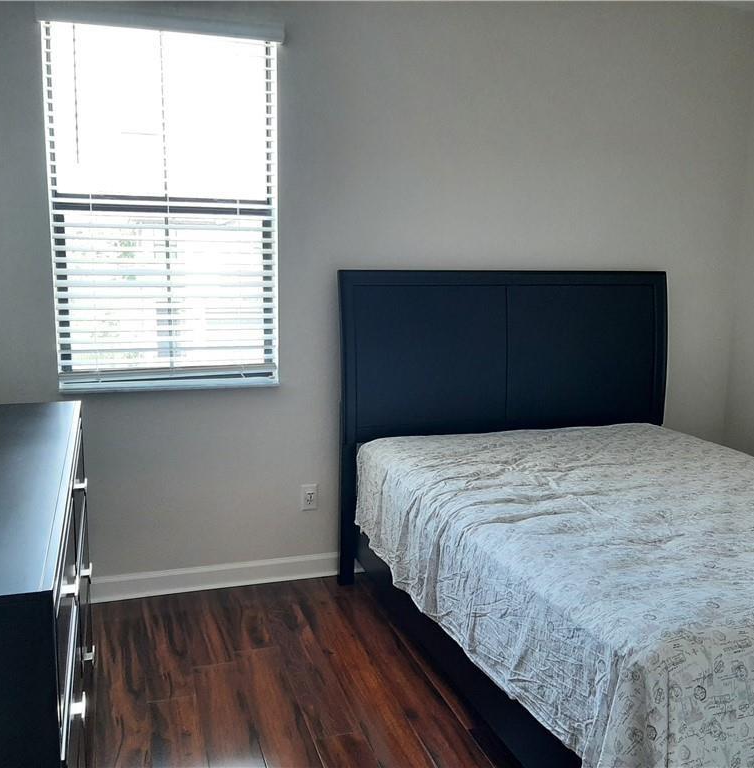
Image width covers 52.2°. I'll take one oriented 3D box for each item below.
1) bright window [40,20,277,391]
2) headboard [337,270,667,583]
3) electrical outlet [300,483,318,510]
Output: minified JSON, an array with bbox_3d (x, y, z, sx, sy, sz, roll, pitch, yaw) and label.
[{"bbox_3d":[-0.840,-0.676,3.102,0.883,1.393,0.100,-2,10,-19],"label":"bright window"},{"bbox_3d":[0.626,0.172,3.647,1.693,1.397,0.100,-2,10,-19],"label":"headboard"},{"bbox_3d":[-0.300,0.510,3.449,0.071,0.120,0.010,-2,10,-19],"label":"electrical outlet"}]

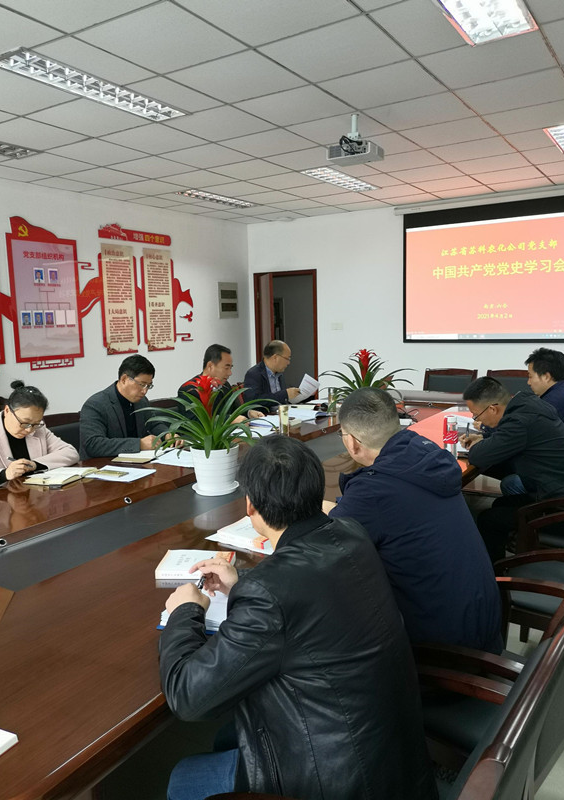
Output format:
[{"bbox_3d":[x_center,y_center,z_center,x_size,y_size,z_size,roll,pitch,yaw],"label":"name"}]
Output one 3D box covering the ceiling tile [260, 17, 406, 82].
[{"bbox_3d":[0.268,-1.741,3.106,0.600,0.020,0.600,4,9,32],"label":"ceiling tile"}]

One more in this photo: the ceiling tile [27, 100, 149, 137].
[{"bbox_3d":[-1.248,-1.827,4.063,0.600,0.020,0.600,3,9,32],"label":"ceiling tile"}]

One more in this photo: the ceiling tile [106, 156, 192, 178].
[{"bbox_3d":[-1.109,-2.020,5.392,0.600,0.020,0.600,4,9,32],"label":"ceiling tile"}]

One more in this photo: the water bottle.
[{"bbox_3d":[0.832,0.189,3.068,0.070,0.218,0.070,3,9,32],"label":"water bottle"}]

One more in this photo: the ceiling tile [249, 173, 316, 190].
[{"bbox_3d":[0.046,-2.135,6.059,0.595,0.020,0.595,3,9,32],"label":"ceiling tile"}]

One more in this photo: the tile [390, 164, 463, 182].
[{"bbox_3d":[1.376,-2.158,5.927,0.600,0.020,0.600,4,9,32],"label":"tile"}]

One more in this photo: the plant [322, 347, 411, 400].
[{"bbox_3d":[0.529,-0.065,3.977,0.600,0.510,0.600,3,9,32],"label":"plant"}]

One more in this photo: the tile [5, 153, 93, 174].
[{"bbox_3d":[-1.939,-1.964,5.214,0.595,0.020,0.595,3,9,32],"label":"tile"}]

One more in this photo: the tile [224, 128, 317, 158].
[{"bbox_3d":[-0.095,-1.950,4.737,0.595,0.020,0.595,3,9,32],"label":"tile"}]

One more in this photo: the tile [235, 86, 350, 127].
[{"bbox_3d":[0.084,-1.843,3.914,0.600,0.020,0.600,3,9,32],"label":"tile"}]

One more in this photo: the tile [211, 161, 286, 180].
[{"bbox_3d":[-0.285,-2.060,5.580,0.595,0.020,0.595,3,9,32],"label":"tile"}]

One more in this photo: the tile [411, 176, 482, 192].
[{"bbox_3d":[1.703,-2.229,6.414,0.595,0.020,0.595,3,9,32],"label":"tile"}]

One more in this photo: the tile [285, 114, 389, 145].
[{"bbox_3d":[0.407,-1.926,4.427,0.600,0.020,0.600,4,9,32],"label":"tile"}]

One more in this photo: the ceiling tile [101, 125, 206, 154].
[{"bbox_3d":[-0.924,-1.903,4.560,0.595,0.020,0.595,3,9,32],"label":"ceiling tile"}]

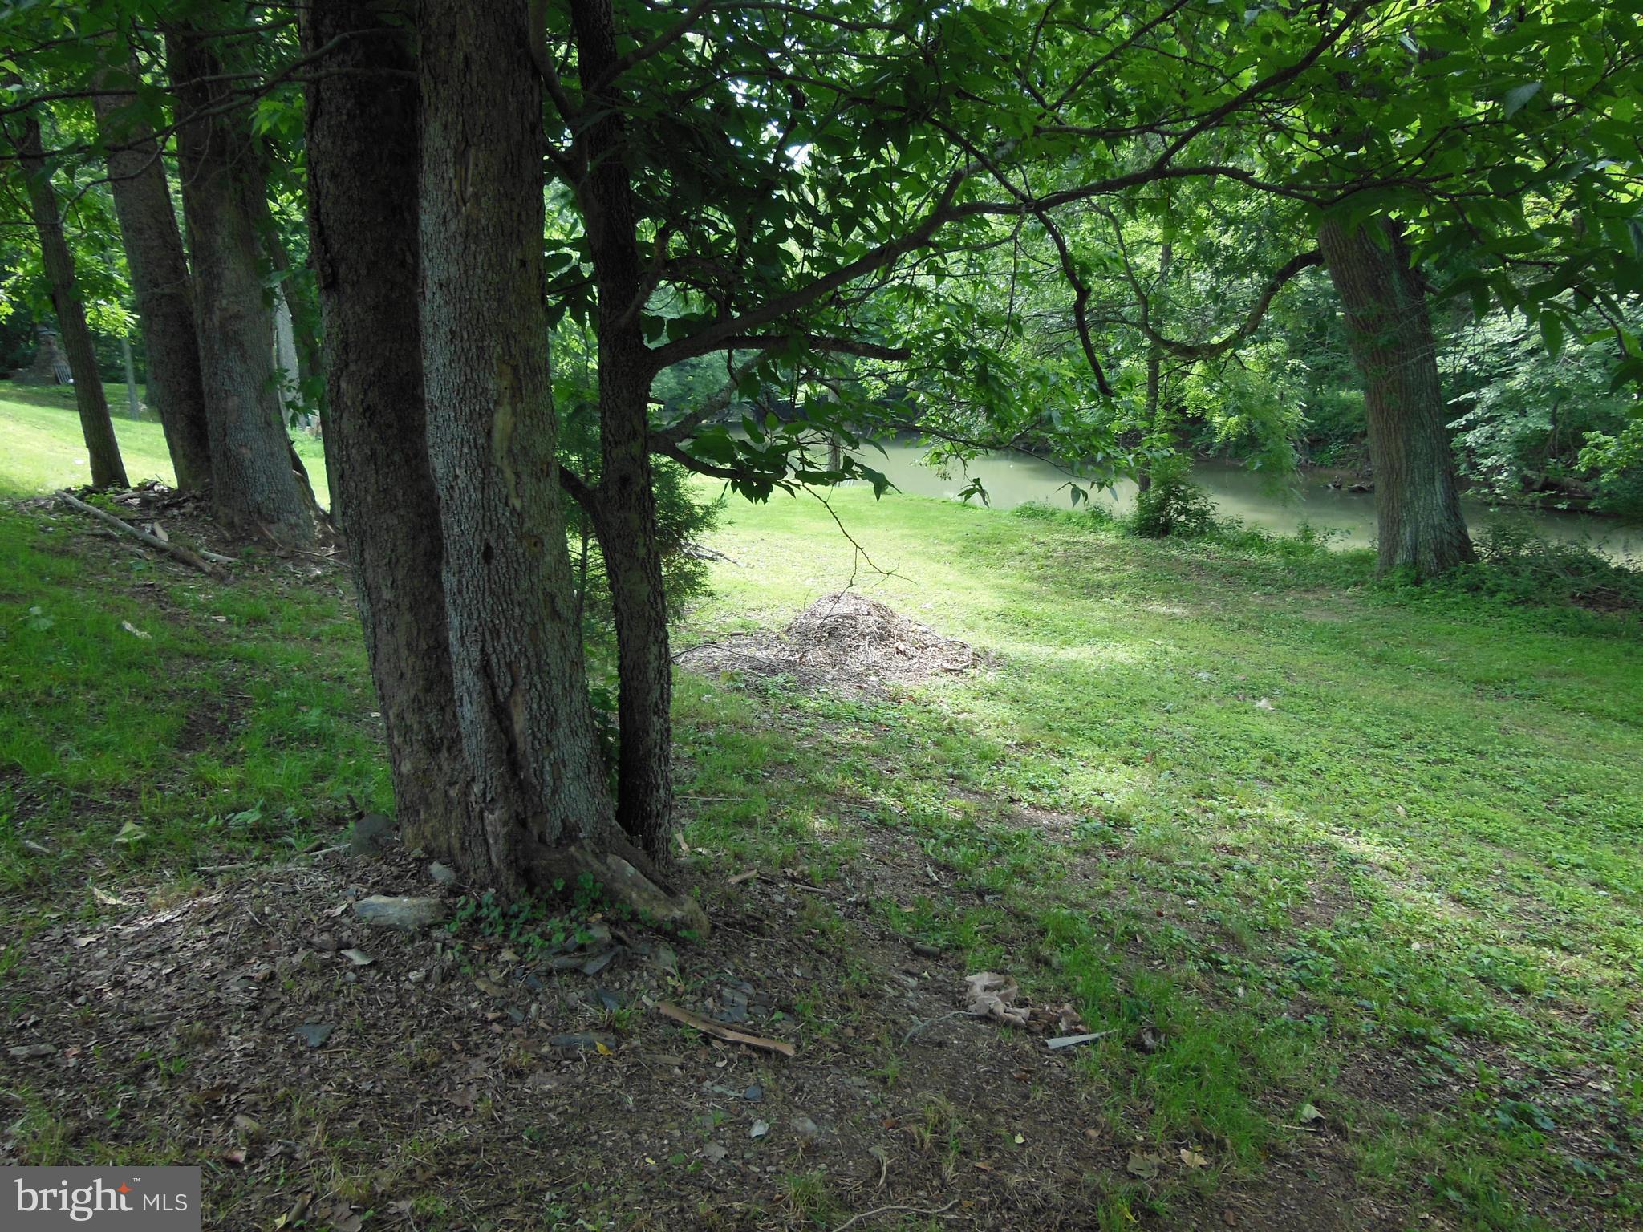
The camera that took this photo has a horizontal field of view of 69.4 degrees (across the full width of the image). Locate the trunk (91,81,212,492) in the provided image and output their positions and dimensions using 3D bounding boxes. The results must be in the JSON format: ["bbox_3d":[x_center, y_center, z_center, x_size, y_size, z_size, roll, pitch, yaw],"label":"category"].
[{"bbox_3d":[-5.041,-2.425,8.963,0.450,2.951,0.450,-11,15,-28],"label":"trunk"}]

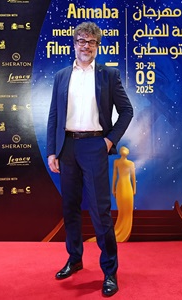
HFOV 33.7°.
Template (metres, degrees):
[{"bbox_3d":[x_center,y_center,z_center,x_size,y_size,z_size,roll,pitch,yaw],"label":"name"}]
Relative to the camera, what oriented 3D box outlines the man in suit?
[{"bbox_3d":[-0.010,-0.009,2.040,0.580,1.770,0.450,-1,-2,15],"label":"man in suit"}]

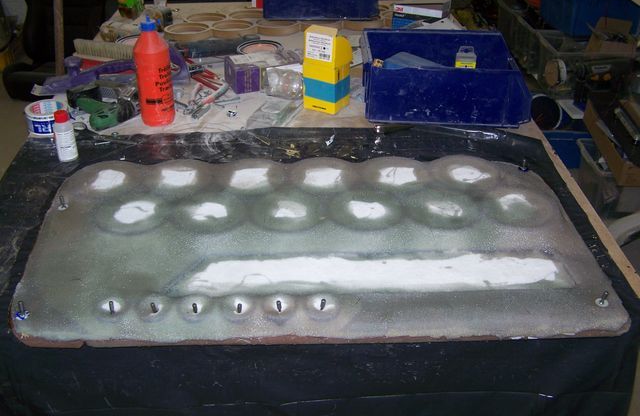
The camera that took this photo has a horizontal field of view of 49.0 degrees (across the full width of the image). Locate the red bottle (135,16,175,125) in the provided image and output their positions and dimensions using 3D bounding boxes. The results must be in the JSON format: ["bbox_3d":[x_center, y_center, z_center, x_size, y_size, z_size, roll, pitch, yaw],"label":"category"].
[{"bbox_3d":[-0.394,-0.322,1.643,0.081,0.252,0.081,-20,37,-29],"label":"red bottle"}]

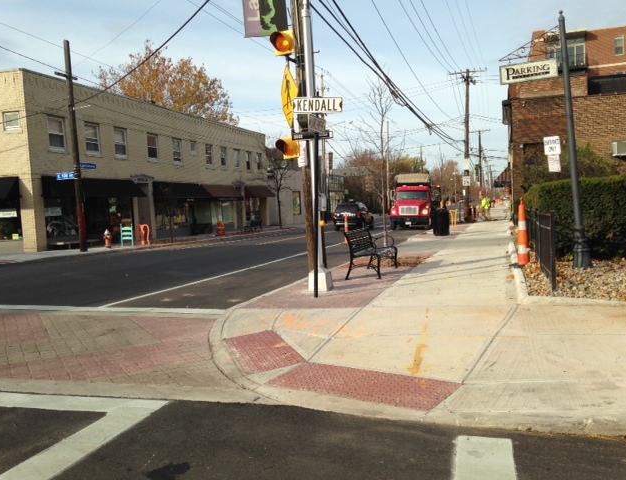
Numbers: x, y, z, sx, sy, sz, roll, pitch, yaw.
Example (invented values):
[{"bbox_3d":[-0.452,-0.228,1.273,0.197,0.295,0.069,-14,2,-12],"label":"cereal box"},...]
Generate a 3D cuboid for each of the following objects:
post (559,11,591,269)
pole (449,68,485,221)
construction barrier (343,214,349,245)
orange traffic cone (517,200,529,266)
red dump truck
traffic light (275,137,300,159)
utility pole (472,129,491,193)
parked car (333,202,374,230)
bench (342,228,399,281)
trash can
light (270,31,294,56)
[{"bbox_3d":[4.653,-1.786,10.945,0.350,4.567,0.350,-5,3,17],"label":"post"},{"bbox_3d":[9.956,-6.085,39.340,2.400,9.850,0.320,-1,3,17],"label":"pole"},{"bbox_3d":[1.306,-0.418,24.042,0.250,1.170,0.250,-2,3,17],"label":"construction barrier"},{"bbox_3d":[3.920,-0.142,11.401,0.270,1.240,0.270,-2,3,17],"label":"orange traffic cone"},{"bbox_3d":[6.278,-2.314,37.725,2.400,3.150,7.400,-2,3,12],"label":"red dump truck"},{"bbox_3d":[-0.414,-1.523,10.100,0.340,0.340,0.380,0,4,41],"label":"traffic light"},{"bbox_3d":[19.098,-7.749,68.756,2.400,9.300,0.320,-2,3,17],"label":"utility pole"},{"bbox_3d":[2.770,-1.560,39.468,1.820,1.710,4.600,-2,3,15],"label":"parked car"},{"bbox_3d":[1.210,0.251,12.450,0.660,0.860,1.820,-2,3,17],"label":"bench"},{"bbox_3d":[5.268,-0.736,25.106,0.650,1.120,0.650,-2,3,17],"label":"trash can"},{"bbox_3d":[-0.505,-3.253,10.100,0.340,0.340,0.380,-1,4,34],"label":"light"}]

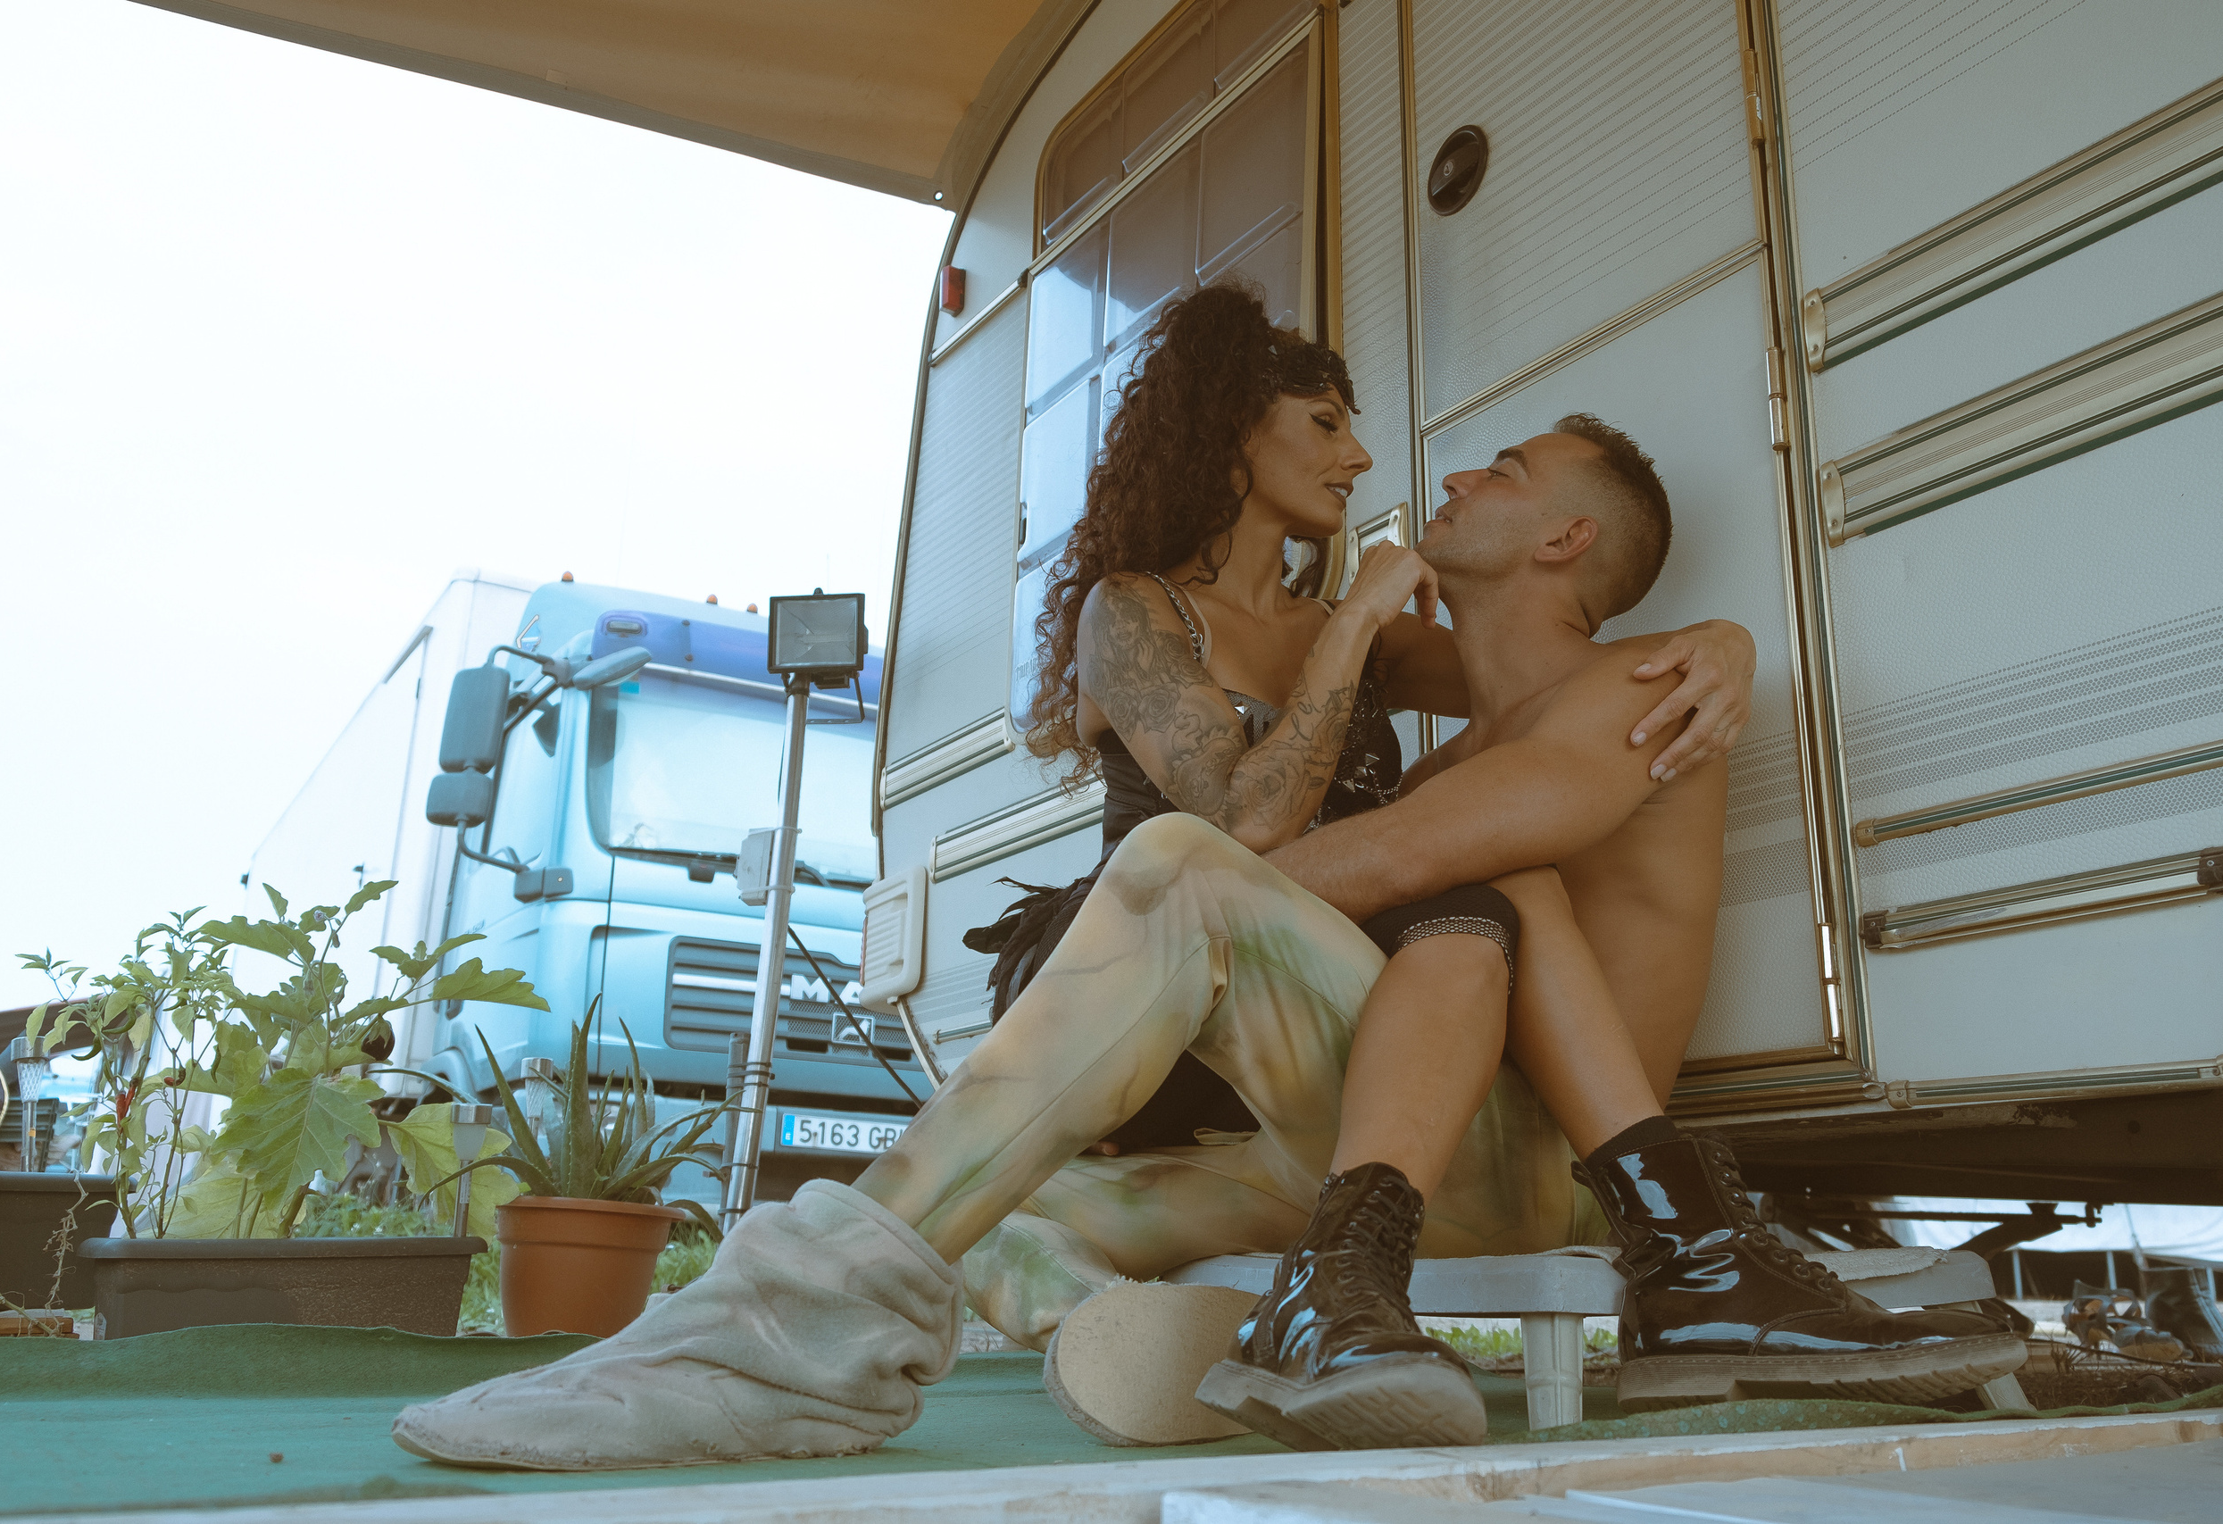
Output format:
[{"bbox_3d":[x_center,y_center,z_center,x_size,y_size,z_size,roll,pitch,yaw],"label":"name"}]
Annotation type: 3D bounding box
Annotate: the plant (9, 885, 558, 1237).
[{"bbox_3d":[-1.110,0.399,2.345,0.644,0.479,0.380,13,-21,-31],"label":"plant"}]

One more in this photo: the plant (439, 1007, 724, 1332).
[{"bbox_3d":[-0.718,0.553,2.340,0.380,0.471,0.370,7,-18,-15],"label":"plant"}]

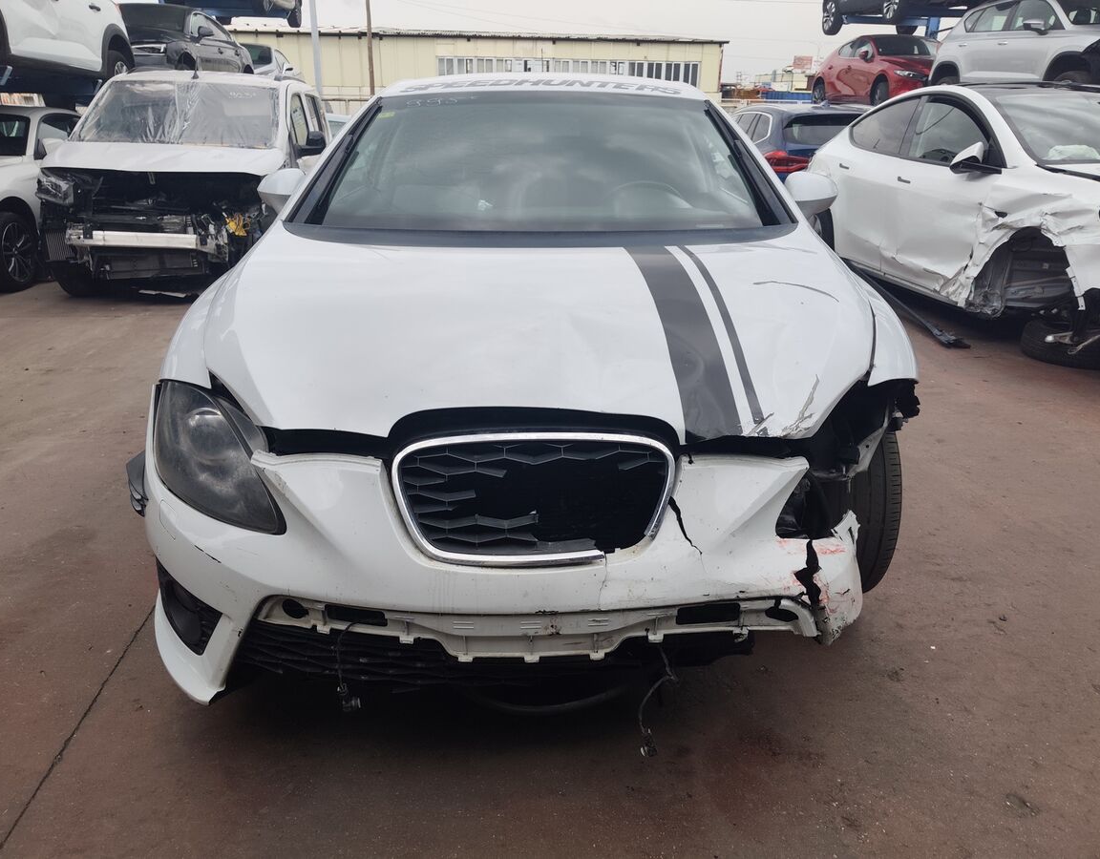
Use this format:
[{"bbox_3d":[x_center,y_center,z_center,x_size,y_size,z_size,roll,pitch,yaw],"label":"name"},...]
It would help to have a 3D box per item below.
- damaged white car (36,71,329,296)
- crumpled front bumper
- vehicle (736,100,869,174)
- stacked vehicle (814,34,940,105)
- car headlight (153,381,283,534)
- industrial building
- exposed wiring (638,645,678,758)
[{"bbox_3d":[-3.101,-2.471,7.326,1.900,1.840,4.300,-3,21,-8],"label":"damaged white car"},{"bbox_3d":[-0.084,0.261,1.510,1.640,0.590,0.520,0,21,0],"label":"crumpled front bumper"},{"bbox_3d":[3.457,-3.865,11.361,1.890,1.670,4.680,1,21,1],"label":"vehicle"},{"bbox_3d":[7.758,-8.203,17.530,1.800,1.440,4.460,-3,21,-8],"label":"stacked vehicle"},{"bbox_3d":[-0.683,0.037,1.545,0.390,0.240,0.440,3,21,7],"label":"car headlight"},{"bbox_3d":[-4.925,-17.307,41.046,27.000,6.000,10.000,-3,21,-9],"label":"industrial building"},{"bbox_3d":[0.205,0.508,1.410,0.075,0.265,0.060,0,21,0],"label":"exposed wiring"}]

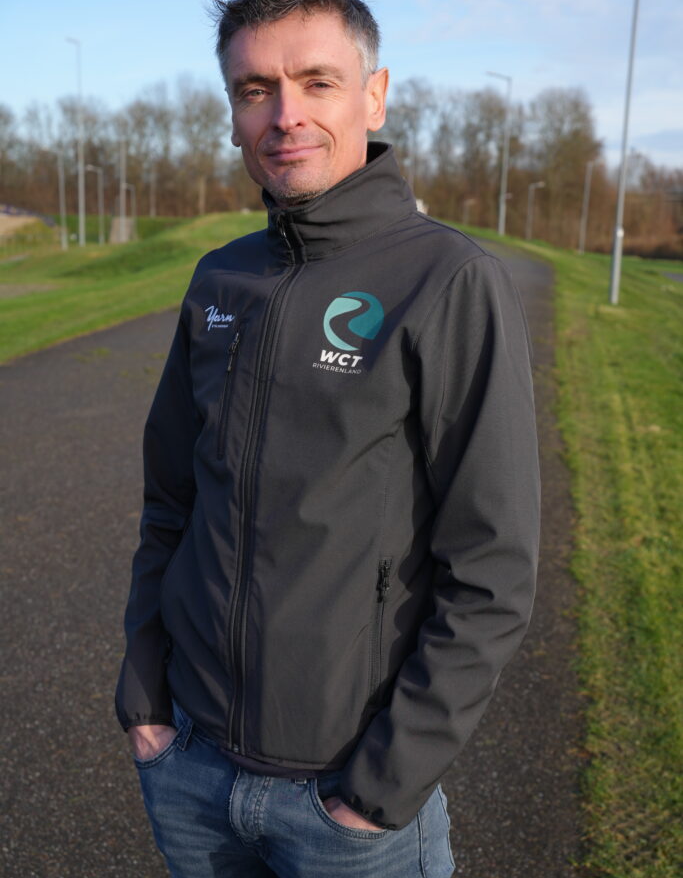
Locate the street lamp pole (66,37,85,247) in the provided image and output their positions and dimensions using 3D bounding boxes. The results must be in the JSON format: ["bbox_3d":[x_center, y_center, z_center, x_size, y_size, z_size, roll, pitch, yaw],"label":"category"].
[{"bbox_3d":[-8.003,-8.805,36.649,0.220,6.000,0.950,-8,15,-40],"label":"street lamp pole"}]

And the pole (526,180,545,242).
[{"bbox_3d":[20.100,-23.443,126.467,1.200,6.000,0.220,1,11,0],"label":"pole"}]

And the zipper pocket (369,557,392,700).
[{"bbox_3d":[0.040,0.198,1.260,0.020,0.158,0.014,3,11,-6],"label":"zipper pocket"}]

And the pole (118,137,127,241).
[{"bbox_3d":[-12.433,-14.041,69.236,0.200,6.000,0.900,7,13,26],"label":"pole"}]

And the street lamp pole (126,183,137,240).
[{"bbox_3d":[-22.564,-24.161,130.794,1.100,6.000,0.220,-1,12,-11],"label":"street lamp pole"}]

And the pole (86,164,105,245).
[{"bbox_3d":[-18.754,-17.787,93.232,1.100,6.000,0.220,-2,12,-17],"label":"pole"}]

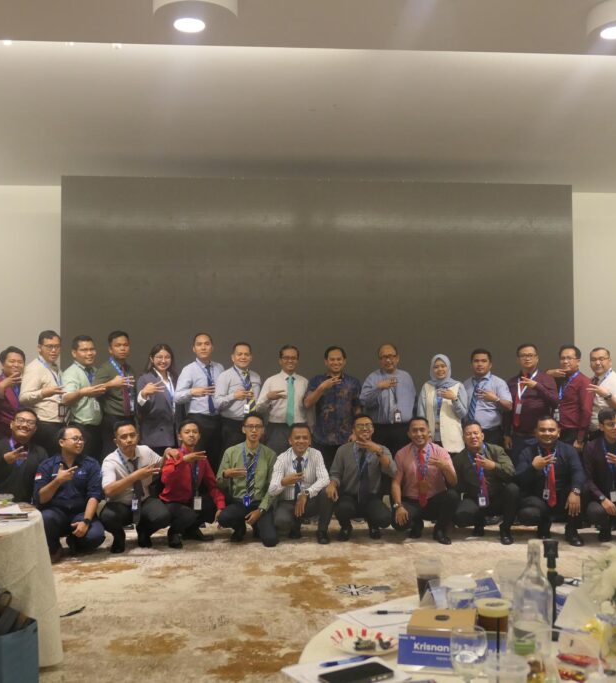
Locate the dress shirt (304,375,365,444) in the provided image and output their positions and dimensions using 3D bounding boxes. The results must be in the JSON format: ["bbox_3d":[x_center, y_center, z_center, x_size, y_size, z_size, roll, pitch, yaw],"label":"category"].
[{"bbox_3d":[0.249,0.648,7.480,0.530,0.690,0.320,0,-2,-8],"label":"dress shirt"}]

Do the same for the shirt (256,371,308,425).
[{"bbox_3d":[-0.217,0.526,7.350,0.450,0.490,0.310,0,-2,-20],"label":"shirt"}]

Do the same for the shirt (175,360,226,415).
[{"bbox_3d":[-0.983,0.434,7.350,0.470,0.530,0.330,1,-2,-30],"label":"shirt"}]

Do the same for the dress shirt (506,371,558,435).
[{"bbox_3d":[1.973,0.536,7.000,0.500,0.570,0.370,-2,-2,36],"label":"dress shirt"}]

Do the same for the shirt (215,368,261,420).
[{"bbox_3d":[-0.647,0.480,7.420,0.470,0.510,0.310,1,-2,-27],"label":"shirt"}]

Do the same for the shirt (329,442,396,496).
[{"bbox_3d":[0.473,1.112,6.920,0.560,0.490,0.360,0,-2,3],"label":"shirt"}]

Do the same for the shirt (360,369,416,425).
[{"bbox_3d":[0.743,0.507,7.350,0.490,0.520,0.330,0,-2,-5],"label":"shirt"}]

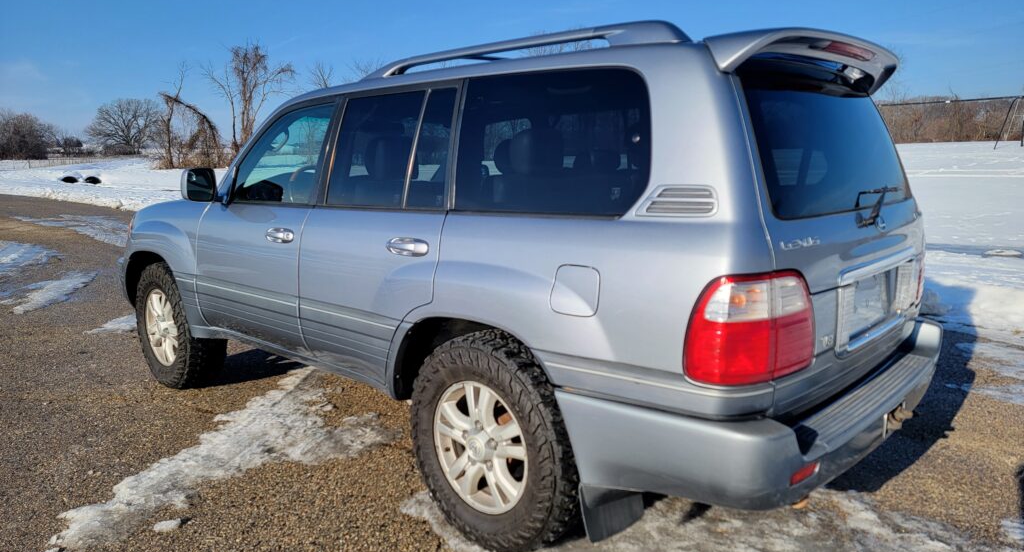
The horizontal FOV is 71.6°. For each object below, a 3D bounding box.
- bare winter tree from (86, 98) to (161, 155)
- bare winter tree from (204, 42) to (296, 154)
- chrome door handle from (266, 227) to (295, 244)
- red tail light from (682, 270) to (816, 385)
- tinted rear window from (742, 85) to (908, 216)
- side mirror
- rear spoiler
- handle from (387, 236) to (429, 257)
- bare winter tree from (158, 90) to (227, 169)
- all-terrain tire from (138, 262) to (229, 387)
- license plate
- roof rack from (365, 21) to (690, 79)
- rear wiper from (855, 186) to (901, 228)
[{"bbox_3d":[-76.606,-29.380,140.000,13.500,11.000,13.000,-6,11,-29],"label":"bare winter tree"},{"bbox_3d":[-19.152,-12.597,52.000,6.320,9.010,5.000,-4,10,-19],"label":"bare winter tree"},{"bbox_3d":[-1.054,-0.189,3.270,0.220,0.072,0.050,8,13,42],"label":"chrome door handle"},{"bbox_3d":[0.678,0.110,1.970,0.220,0.275,0.380,8,13,42],"label":"red tail light"},{"bbox_3d":[1.153,-0.451,2.458,0.070,0.440,1.360,-21,-7,43],"label":"tinted rear window"},{"bbox_3d":[-1.602,-0.466,3.621,0.120,0.178,0.190,6,12,36],"label":"side mirror"},{"bbox_3d":[1.081,-0.755,2.491,0.270,0.180,1.360,8,13,42],"label":"rear spoiler"},{"bbox_3d":[-0.400,-0.108,2.696,0.225,0.070,0.050,8,13,42],"label":"handle"},{"bbox_3d":[-22.500,-10.317,50.000,4.370,5.490,3.600,-5,10,-23],"label":"bare winter tree"},{"bbox_3d":[-2.129,0.312,4.562,0.800,0.800,0.280,8,13,42],"label":"all-terrain tire"},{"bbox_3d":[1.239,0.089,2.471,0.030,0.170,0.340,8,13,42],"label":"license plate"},{"bbox_3d":[0.355,-0.918,3.147,1.660,0.110,1.260,8,13,42],"label":"roof rack"},{"bbox_3d":[1.286,-0.252,2.472,0.080,0.130,0.460,8,13,42],"label":"rear wiper"}]

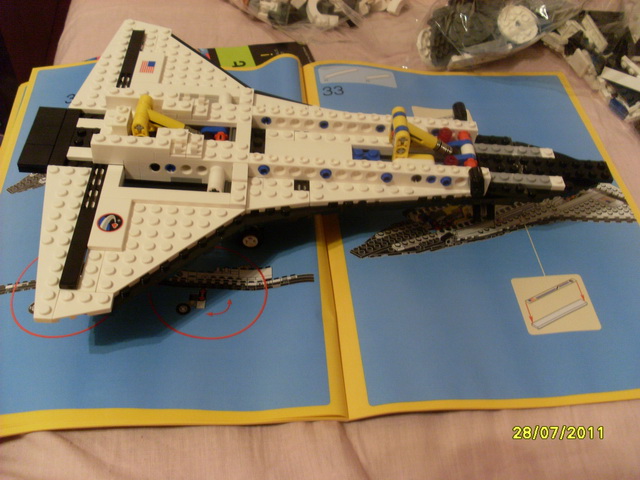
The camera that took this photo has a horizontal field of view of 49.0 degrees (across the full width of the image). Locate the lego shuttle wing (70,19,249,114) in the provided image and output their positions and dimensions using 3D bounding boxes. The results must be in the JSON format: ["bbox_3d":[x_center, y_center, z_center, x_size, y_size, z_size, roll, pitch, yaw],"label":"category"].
[{"bbox_3d":[-0.092,-0.107,0.436,0.103,0.009,0.097,3,48,-4],"label":"lego shuttle wing"}]

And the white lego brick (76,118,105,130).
[{"bbox_3d":[-0.127,-0.064,0.394,0.016,0.003,0.008,3,48,-4],"label":"white lego brick"}]

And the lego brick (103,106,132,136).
[{"bbox_3d":[-0.112,-0.064,0.387,0.014,0.011,0.017,3,48,-4],"label":"lego brick"}]

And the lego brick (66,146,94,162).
[{"bbox_3d":[-0.126,-0.045,0.378,0.016,0.003,0.008,3,48,-4],"label":"lego brick"}]

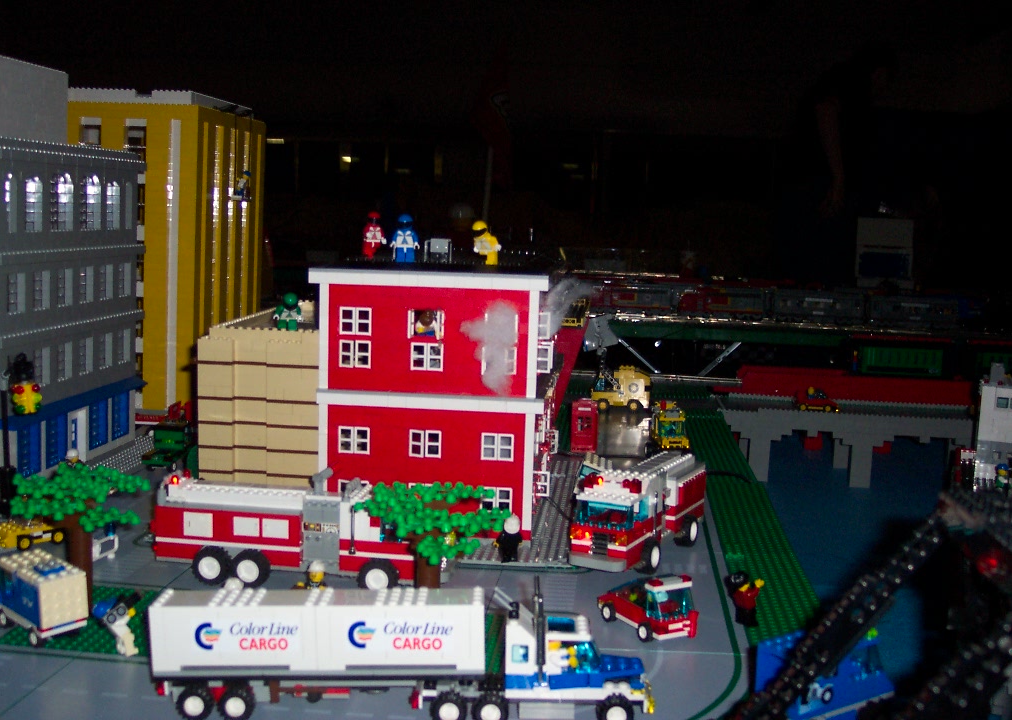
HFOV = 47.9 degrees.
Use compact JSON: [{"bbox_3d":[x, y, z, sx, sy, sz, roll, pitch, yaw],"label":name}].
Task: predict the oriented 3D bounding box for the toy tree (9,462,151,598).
[{"bbox_3d":[-0.310,0.132,0.833,0.107,0.107,0.098,2,7,6],"label":"toy tree"}]

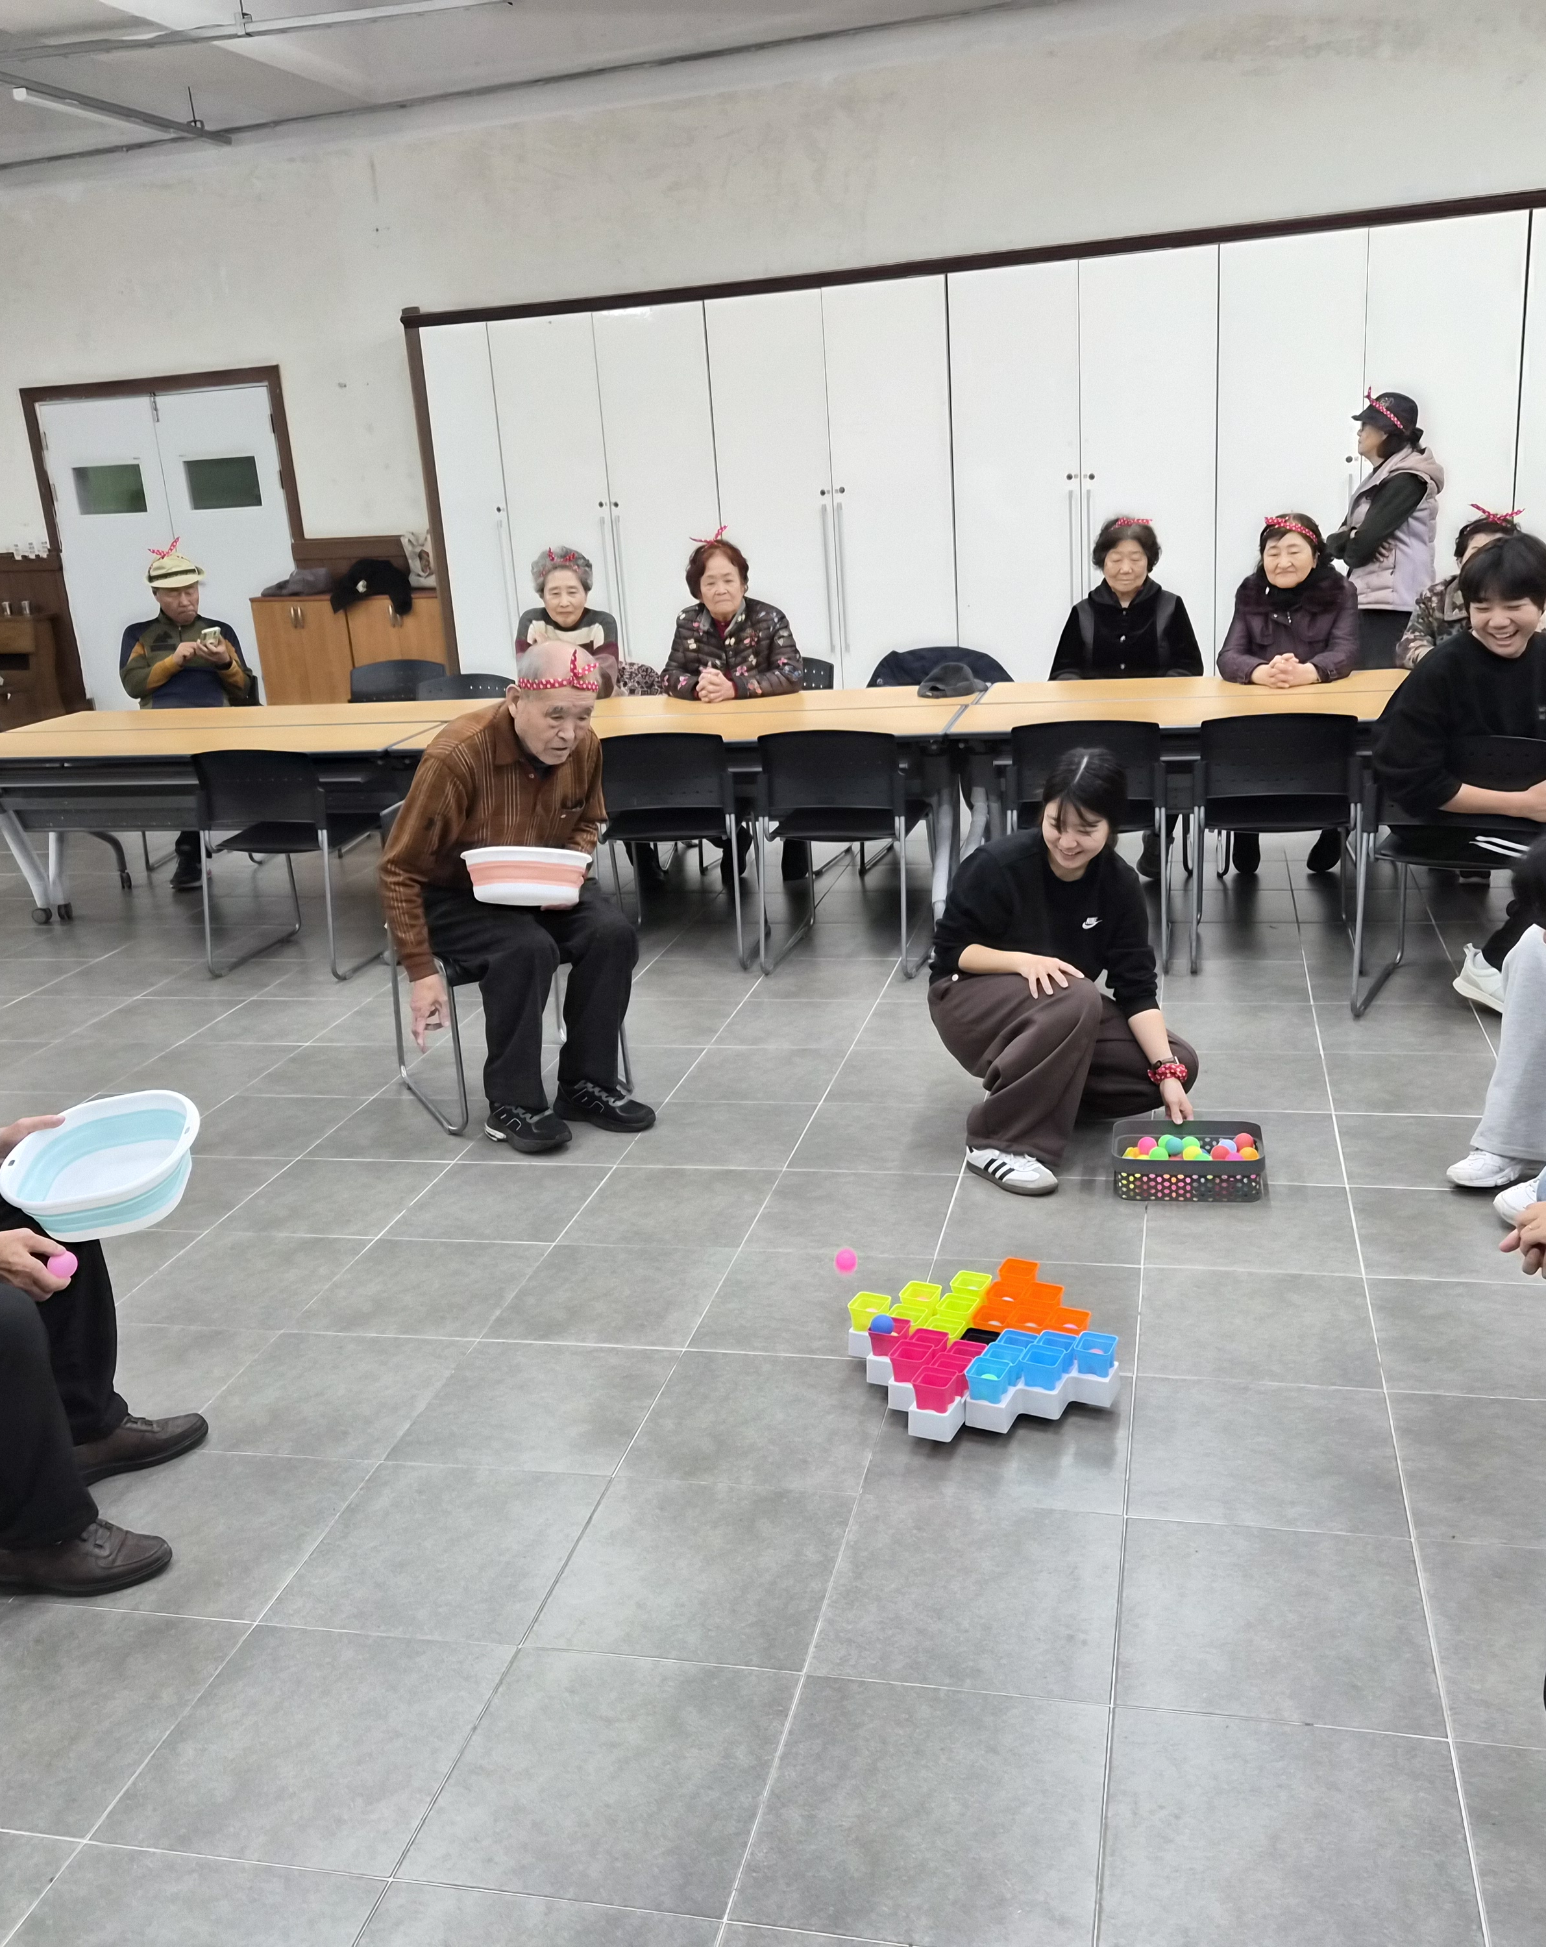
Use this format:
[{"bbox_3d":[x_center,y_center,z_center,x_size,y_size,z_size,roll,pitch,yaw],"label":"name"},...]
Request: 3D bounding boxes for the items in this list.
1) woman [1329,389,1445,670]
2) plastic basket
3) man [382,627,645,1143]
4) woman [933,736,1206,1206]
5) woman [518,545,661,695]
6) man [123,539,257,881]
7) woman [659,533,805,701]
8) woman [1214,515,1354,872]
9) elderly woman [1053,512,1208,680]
[{"bbox_3d":[2.260,-1.343,6.403,0.380,1.560,0.460,4,19,25],"label":"woman"},{"bbox_3d":[0.875,0.395,3.624,0.300,0.095,0.205,-1,17,12],"label":"plastic basket"},{"bbox_3d":[-0.632,-0.233,4.189,0.600,1.170,0.740,-13,19,-25],"label":"man"},{"bbox_3d":[0.577,-0.050,3.755,0.540,0.910,0.620,-12,18,-22],"label":"woman"},{"bbox_3d":[-0.678,-0.961,6.486,0.490,1.240,0.820,-2,17,8],"label":"woman"},{"bbox_3d":[-2.449,-1.079,7.232,0.550,1.280,0.760,-7,17,-7],"label":"man"},{"bbox_3d":[-0.121,-0.917,6.198,0.530,1.240,0.830,-3,17,6],"label":"woman"},{"bbox_3d":[1.697,-0.891,5.698,0.500,1.210,0.830,1,18,16],"label":"woman"},{"bbox_3d":[1.244,-0.957,6.004,0.520,1.210,0.650,0,17,13],"label":"elderly woman"}]

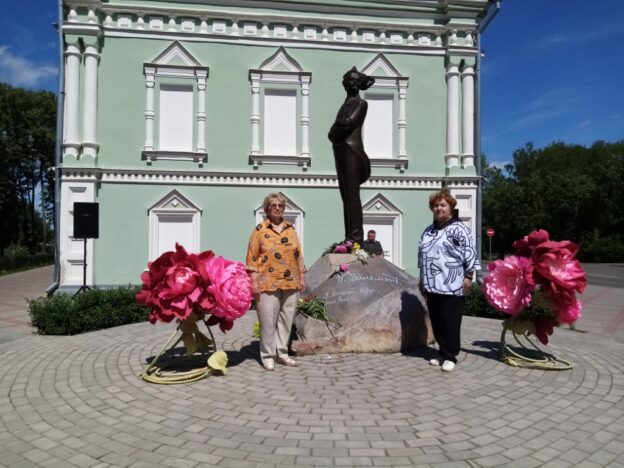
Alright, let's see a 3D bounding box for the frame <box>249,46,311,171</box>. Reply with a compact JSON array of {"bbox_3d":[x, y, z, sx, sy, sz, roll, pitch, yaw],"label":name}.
[{"bbox_3d":[-0.685,-2.664,10.043,1.335,2.645,0.200,1,-1,-7],"label":"frame"}]

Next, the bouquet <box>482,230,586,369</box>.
[{"bbox_3d":[2.182,0.622,4.648,0.950,1.300,0.780,0,-2,22],"label":"bouquet"}]

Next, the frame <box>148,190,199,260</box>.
[{"bbox_3d":[-2.828,-0.067,9.739,1.122,1.659,0.170,1,-1,-7],"label":"frame"}]

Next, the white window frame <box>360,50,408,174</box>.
[{"bbox_3d":[1.488,-2.647,10.305,1.279,2.627,0.200,1,-1,-7],"label":"white window frame"}]

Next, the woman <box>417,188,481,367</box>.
[{"bbox_3d":[1.313,0.431,4.463,0.530,1.650,0.410,0,-2,22],"label":"woman"}]

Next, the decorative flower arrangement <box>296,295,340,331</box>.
[{"bbox_3d":[0.071,0.861,5.140,0.460,0.380,0.340,0,-2,0],"label":"decorative flower arrangement"}]

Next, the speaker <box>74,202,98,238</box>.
[{"bbox_3d":[-4.276,-0.260,8.880,0.440,0.680,0.370,1,-1,-14],"label":"speaker"}]

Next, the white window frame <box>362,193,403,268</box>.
[{"bbox_3d":[1.464,-0.038,10.256,1.079,1.682,0.170,1,-1,-7],"label":"white window frame"}]

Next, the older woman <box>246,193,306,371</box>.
[{"bbox_3d":[-0.332,0.431,4.473,0.540,1.640,0.390,1,-2,-8],"label":"older woman"}]

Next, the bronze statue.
[{"bbox_3d":[0.486,-0.949,5.700,0.460,2.160,0.470,2,-2,-44],"label":"bronze statue"}]

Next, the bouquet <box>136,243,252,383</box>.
[{"bbox_3d":[-1.010,0.652,4.120,0.980,1.140,0.750,1,-1,-6],"label":"bouquet"}]

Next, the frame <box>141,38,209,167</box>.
[{"bbox_3d":[-2.939,-2.837,10.150,1.350,2.650,0.240,1,-2,-7],"label":"frame"}]

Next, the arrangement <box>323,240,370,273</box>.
[{"bbox_3d":[0.405,0.276,5.500,0.500,0.380,0.360,0,-2,0],"label":"arrangement"}]

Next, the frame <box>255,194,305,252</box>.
[{"bbox_3d":[-0.713,-0.045,10.450,1.120,1.740,0.160,1,-2,-7],"label":"frame"}]

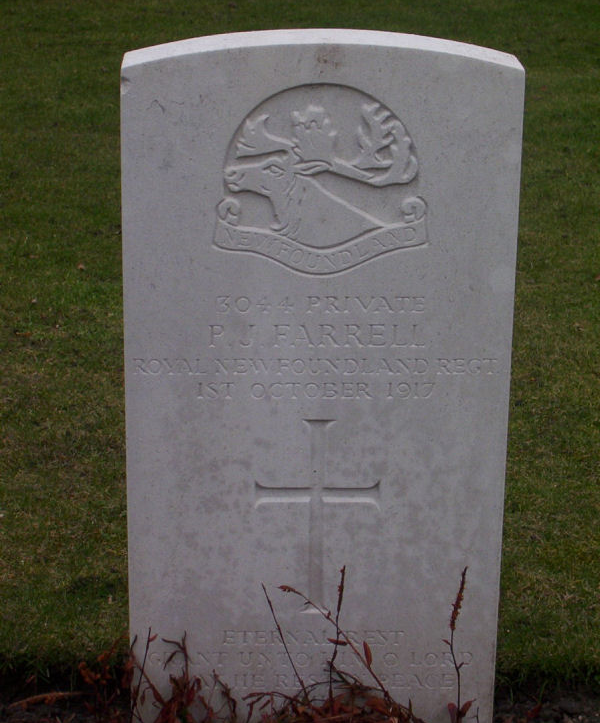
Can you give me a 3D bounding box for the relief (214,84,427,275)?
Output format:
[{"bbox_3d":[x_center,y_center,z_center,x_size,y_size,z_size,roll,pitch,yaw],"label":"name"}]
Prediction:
[{"bbox_3d":[0.021,-0.173,2.207,0.207,0.193,0.014,0,21,-2],"label":"relief"}]

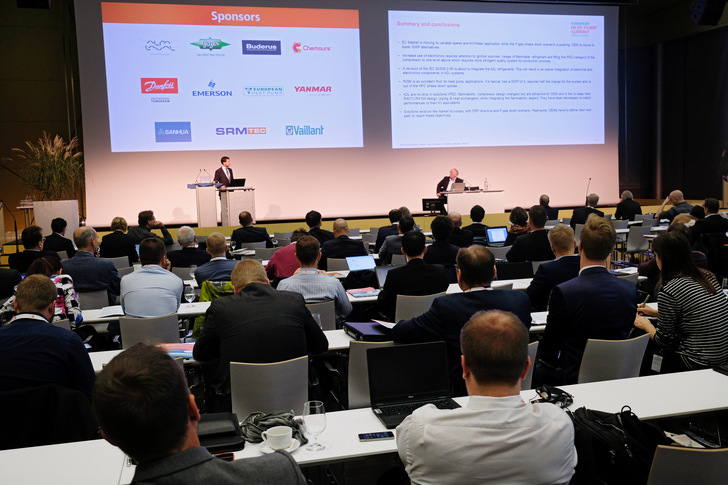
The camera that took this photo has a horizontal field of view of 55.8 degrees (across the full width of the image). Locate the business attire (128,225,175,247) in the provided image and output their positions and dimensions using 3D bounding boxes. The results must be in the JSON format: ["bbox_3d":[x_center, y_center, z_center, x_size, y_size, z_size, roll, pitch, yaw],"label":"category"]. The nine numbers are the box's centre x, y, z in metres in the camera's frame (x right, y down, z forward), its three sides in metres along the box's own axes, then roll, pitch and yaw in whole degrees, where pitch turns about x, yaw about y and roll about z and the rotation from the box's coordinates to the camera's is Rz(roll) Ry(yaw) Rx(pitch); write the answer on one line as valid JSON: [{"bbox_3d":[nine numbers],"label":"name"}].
[{"bbox_3d":[-3.158,0.095,10.167,0.600,0.620,0.450,-1,5,11],"label":"business attire"}]

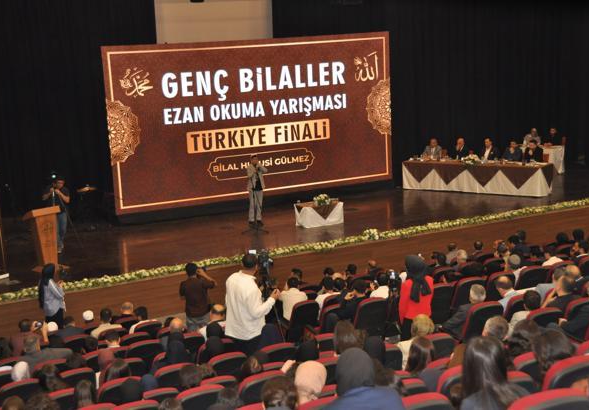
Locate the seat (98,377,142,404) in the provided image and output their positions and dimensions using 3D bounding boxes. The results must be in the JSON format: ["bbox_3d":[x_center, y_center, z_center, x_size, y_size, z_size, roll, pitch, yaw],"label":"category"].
[{"bbox_3d":[-1.767,2.101,9.746,0.560,0.950,0.620,-8,11,-26],"label":"seat"}]

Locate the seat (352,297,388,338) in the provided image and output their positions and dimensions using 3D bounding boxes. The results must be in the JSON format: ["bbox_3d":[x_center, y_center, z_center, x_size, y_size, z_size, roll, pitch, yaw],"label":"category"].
[{"bbox_3d":[0.969,1.724,13.710,0.560,0.980,0.650,-8,11,-25],"label":"seat"}]

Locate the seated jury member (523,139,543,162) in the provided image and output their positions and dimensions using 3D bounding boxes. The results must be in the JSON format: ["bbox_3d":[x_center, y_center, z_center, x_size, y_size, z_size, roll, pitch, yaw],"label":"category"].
[{"bbox_3d":[6.317,-1.022,25.949,0.520,1.310,0.700,4,12,34],"label":"seated jury member"}]

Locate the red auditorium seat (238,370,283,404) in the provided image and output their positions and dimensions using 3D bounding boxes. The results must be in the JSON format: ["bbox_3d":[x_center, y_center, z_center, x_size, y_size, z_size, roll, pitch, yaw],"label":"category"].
[{"bbox_3d":[-0.364,1.881,8.666,0.560,0.980,0.650,-8,11,-25],"label":"red auditorium seat"}]

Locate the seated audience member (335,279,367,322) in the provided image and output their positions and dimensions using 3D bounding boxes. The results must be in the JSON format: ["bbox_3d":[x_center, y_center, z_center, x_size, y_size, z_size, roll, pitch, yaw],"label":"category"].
[{"bbox_3d":[0.873,1.650,14.195,0.550,1.220,0.820,-9,12,-29],"label":"seated audience member"}]

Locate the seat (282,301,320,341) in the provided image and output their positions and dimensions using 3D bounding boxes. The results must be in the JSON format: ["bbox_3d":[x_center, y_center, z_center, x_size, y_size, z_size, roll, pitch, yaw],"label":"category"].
[{"bbox_3d":[0.086,1.862,14.812,0.550,0.960,0.620,-7,11,-23],"label":"seat"}]

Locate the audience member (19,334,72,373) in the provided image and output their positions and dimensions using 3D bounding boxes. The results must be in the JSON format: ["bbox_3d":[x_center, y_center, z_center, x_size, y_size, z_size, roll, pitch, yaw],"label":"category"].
[{"bbox_3d":[-3.051,2.124,11.979,0.580,1.250,0.850,-7,11,-23],"label":"audience member"}]

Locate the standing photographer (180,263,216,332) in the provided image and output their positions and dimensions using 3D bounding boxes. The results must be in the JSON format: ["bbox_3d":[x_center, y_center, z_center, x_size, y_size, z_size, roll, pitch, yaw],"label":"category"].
[{"bbox_3d":[-1.540,1.783,15.866,0.560,1.720,0.450,-1,10,12],"label":"standing photographer"}]

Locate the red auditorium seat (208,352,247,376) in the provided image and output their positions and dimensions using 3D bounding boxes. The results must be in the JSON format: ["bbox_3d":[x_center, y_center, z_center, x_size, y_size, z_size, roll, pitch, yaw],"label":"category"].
[{"bbox_3d":[-0.758,1.963,10.236,0.560,0.950,0.620,-8,11,-26],"label":"red auditorium seat"}]

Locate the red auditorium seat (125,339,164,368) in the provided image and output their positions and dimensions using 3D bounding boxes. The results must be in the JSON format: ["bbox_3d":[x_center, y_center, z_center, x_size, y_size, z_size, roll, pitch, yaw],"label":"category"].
[{"bbox_3d":[-1.940,2.113,12.345,0.560,0.950,0.620,-8,11,-26],"label":"red auditorium seat"}]

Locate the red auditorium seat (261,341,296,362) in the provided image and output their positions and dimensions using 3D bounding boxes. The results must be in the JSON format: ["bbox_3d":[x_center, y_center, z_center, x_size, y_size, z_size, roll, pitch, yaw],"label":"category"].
[{"bbox_3d":[-0.228,1.931,10.812,0.550,0.960,0.620,-7,11,-23],"label":"red auditorium seat"}]

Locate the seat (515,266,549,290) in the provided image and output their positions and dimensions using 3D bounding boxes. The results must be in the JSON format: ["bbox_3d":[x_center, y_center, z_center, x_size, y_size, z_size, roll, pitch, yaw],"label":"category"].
[{"bbox_3d":[3.477,1.372,14.978,0.560,0.950,0.620,-8,11,-26],"label":"seat"}]

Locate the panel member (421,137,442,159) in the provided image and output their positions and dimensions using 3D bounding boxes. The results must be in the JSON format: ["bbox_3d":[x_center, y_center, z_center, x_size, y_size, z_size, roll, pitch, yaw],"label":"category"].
[{"bbox_3d":[3.862,-1.196,27.591,0.520,1.310,0.700,4,12,34],"label":"panel member"}]

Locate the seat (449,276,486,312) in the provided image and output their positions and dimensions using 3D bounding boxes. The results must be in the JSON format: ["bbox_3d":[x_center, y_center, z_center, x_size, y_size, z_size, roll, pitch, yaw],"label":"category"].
[{"bbox_3d":[2.468,1.510,14.488,0.560,0.950,0.620,-8,11,-26],"label":"seat"}]

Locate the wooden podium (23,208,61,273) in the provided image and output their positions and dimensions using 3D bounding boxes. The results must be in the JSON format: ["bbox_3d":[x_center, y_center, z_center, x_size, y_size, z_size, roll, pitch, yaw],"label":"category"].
[{"bbox_3d":[-5.084,0.673,19.961,0.650,1.270,0.480,-11,13,-38],"label":"wooden podium"}]

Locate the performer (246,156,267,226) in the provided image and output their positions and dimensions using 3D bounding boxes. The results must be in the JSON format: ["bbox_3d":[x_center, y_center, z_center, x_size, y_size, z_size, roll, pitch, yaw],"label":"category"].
[{"bbox_3d":[-0.938,-0.367,23.264,0.500,1.690,0.360,-8,11,-25],"label":"performer"}]

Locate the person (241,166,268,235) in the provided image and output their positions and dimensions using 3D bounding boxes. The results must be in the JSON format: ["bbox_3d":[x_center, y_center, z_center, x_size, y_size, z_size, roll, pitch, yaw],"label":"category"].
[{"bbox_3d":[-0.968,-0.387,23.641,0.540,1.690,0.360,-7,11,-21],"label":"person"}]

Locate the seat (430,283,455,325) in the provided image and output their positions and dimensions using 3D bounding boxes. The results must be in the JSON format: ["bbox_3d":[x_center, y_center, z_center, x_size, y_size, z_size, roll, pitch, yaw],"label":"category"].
[{"bbox_3d":[1.964,1.579,14.243,0.560,0.950,0.620,-8,11,-26],"label":"seat"}]

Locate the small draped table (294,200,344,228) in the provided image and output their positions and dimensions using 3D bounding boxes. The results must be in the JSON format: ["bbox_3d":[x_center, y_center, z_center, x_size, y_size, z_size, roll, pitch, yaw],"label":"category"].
[{"bbox_3d":[0.620,0.208,23.090,1.020,0.500,0.500,-7,11,-22],"label":"small draped table"}]

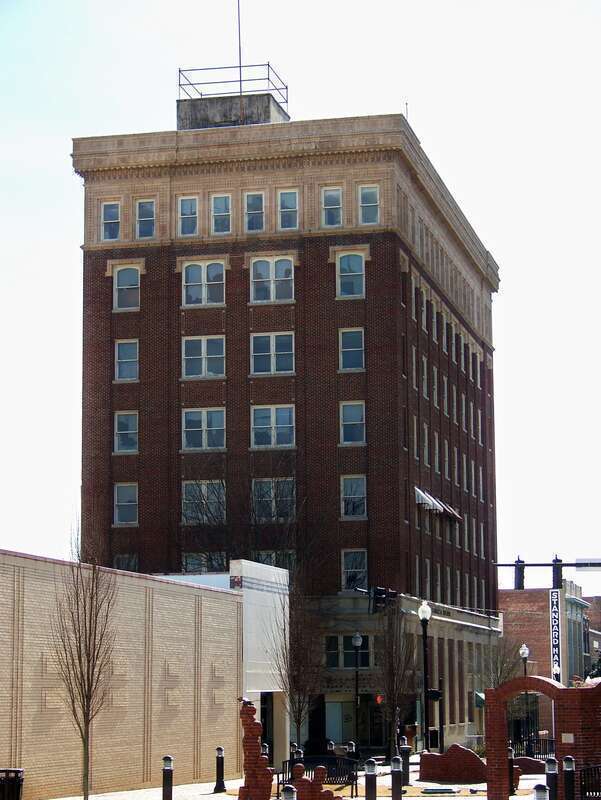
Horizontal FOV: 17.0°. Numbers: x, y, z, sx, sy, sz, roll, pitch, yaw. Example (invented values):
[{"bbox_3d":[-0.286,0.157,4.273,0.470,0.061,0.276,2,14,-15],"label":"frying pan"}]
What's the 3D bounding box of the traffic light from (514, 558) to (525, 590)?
[{"bbox_3d":[8.273,6.566,76.000,0.380,1.250,0.400,-2,-8,13],"label":"traffic light"}]

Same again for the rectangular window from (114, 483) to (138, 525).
[{"bbox_3d":[-7.982,4.748,92.293,1.140,1.960,0.160,-2,-8,13],"label":"rectangular window"}]

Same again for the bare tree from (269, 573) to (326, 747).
[{"bbox_3d":[-0.127,8.747,63.456,1.800,6.280,1.800,0,-8,0],"label":"bare tree"}]

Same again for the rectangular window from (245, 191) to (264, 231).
[{"bbox_3d":[-2.123,-8.654,92.849,0.950,1.920,0.160,-2,-8,13],"label":"rectangular window"}]

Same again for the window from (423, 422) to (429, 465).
[{"bbox_3d":[5.858,2.093,94.761,0.150,1.900,1.750,-2,-8,13],"label":"window"}]

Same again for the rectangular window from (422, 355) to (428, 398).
[{"bbox_3d":[5.921,-1.047,95.558,0.140,1.900,1.120,-2,-8,13],"label":"rectangular window"}]

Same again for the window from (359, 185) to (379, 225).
[{"bbox_3d":[3.078,-8.776,90.422,0.918,1.808,0.160,-2,-9,13],"label":"window"}]

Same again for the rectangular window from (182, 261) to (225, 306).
[{"bbox_3d":[-4.358,-5.242,91.610,1.997,2.038,0.150,-2,-8,13],"label":"rectangular window"}]

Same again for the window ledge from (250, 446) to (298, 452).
[{"bbox_3d":[-1.222,2.195,89.667,2.233,0.150,0.200,-2,-8,13],"label":"window ledge"}]

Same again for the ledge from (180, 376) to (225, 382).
[{"bbox_3d":[-4.347,-0.937,90.159,2.180,0.150,0.220,-2,-8,13],"label":"ledge"}]

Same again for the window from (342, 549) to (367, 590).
[{"bbox_3d":[2.371,7.452,88.218,1.131,1.826,0.160,-2,-9,13],"label":"window"}]

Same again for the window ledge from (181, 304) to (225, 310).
[{"bbox_3d":[-4.370,-4.190,90.630,2.140,0.150,0.220,-2,-8,13],"label":"window ledge"}]

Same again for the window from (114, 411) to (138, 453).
[{"bbox_3d":[-7.846,1.447,90.716,1.110,1.870,0.150,-2,-8,13],"label":"window"}]

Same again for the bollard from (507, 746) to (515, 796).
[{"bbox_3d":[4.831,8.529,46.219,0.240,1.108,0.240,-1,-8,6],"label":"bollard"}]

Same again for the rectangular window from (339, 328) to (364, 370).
[{"bbox_3d":[2.332,-2.213,89.644,1.115,1.892,0.150,-2,-8,13],"label":"rectangular window"}]

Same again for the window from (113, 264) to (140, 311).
[{"bbox_3d":[-7.990,-5.154,92.487,1.320,2.074,0.160,-2,-9,13],"label":"window"}]

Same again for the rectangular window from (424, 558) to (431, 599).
[{"bbox_3d":[5.892,8.384,93.757,0.150,1.900,1.750,-2,-8,13],"label":"rectangular window"}]

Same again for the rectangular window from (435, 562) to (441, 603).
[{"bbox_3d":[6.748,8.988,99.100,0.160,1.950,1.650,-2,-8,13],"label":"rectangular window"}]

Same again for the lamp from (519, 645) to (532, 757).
[{"bbox_3d":[8.463,11.259,75.500,0.420,4.300,0.420,-2,-8,13],"label":"lamp"}]

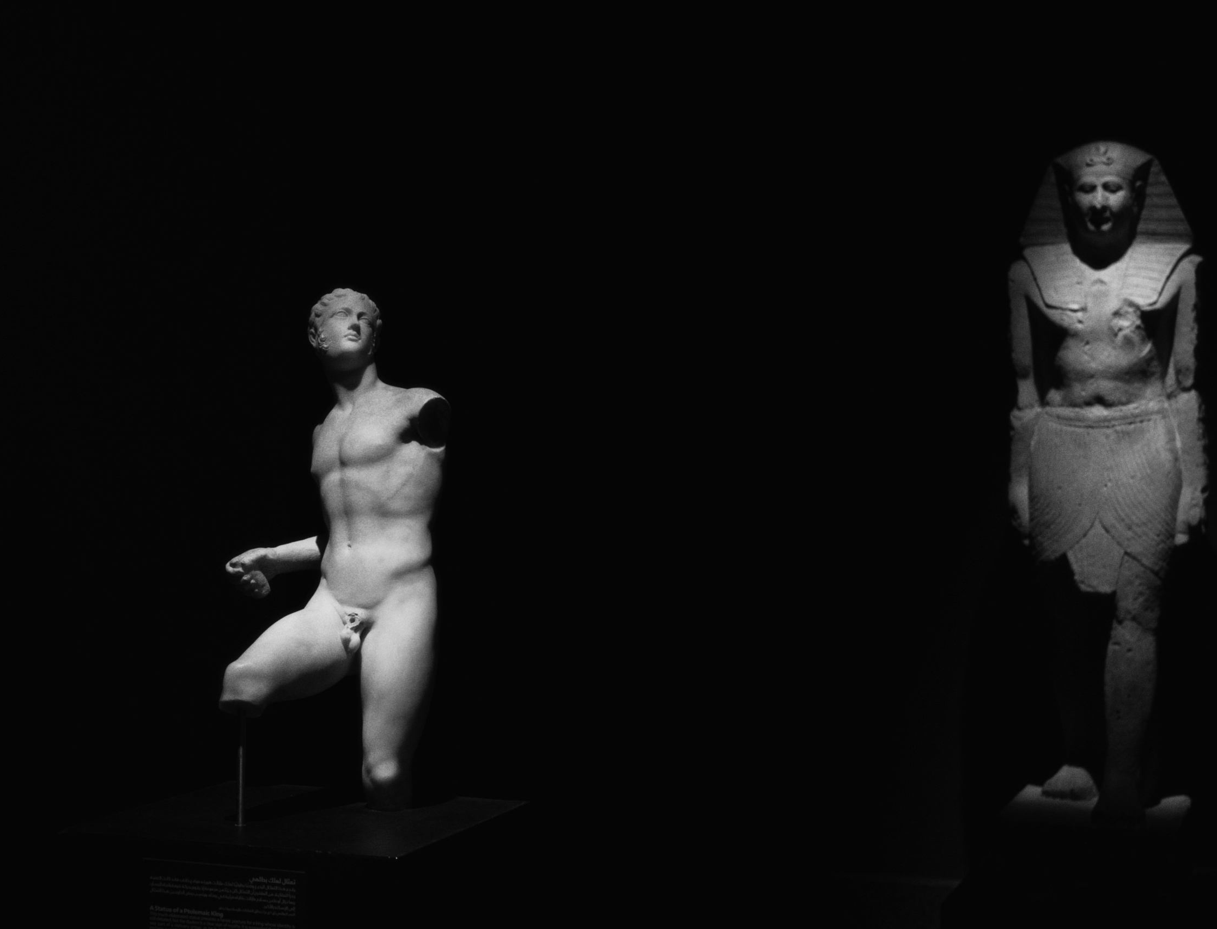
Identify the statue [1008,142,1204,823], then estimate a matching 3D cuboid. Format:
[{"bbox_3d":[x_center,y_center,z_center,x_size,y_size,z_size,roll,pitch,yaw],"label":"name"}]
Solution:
[{"bbox_3d":[1.310,0.019,5.410,0.515,1.750,0.600,0,1,20],"label":"statue"}]

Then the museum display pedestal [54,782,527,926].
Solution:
[{"bbox_3d":[-0.681,1.157,4.570,0.808,0.750,0.697,0,1,20],"label":"museum display pedestal"}]

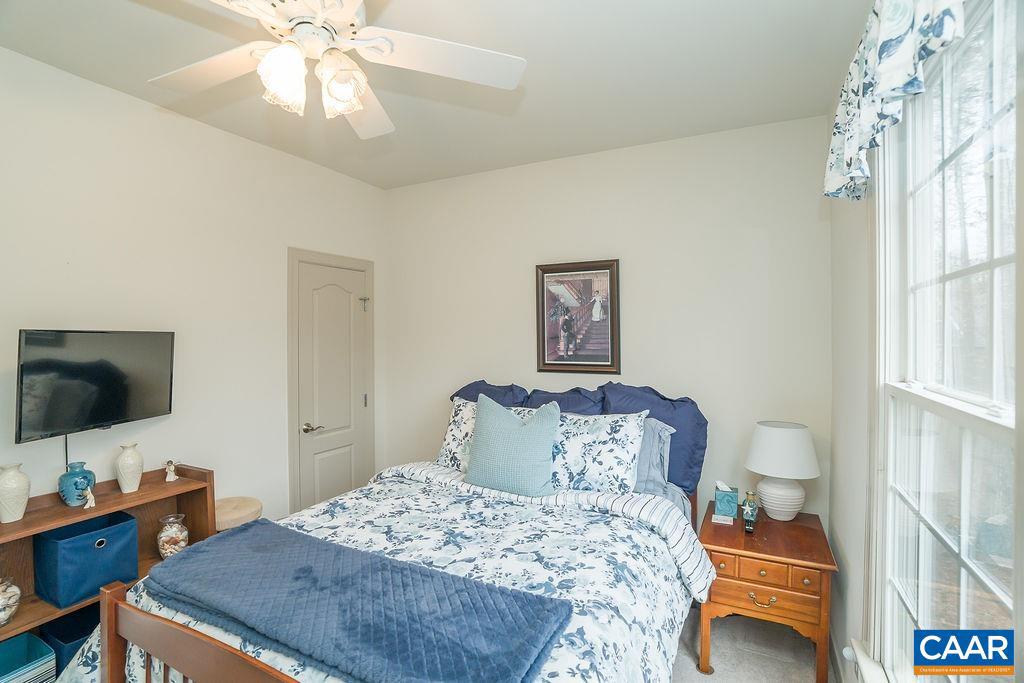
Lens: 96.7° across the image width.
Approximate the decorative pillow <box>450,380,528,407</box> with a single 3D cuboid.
[{"bbox_3d":[-0.140,0.600,3.155,0.610,0.600,0.200,0,-11,24],"label":"decorative pillow"}]

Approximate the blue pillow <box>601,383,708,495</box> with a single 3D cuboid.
[{"bbox_3d":[0.817,0.577,2.680,0.600,0.610,0.190,1,-11,27],"label":"blue pillow"}]

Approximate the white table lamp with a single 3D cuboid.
[{"bbox_3d":[1.420,0.676,2.395,0.345,0.485,0.345,0,1,24],"label":"white table lamp"}]

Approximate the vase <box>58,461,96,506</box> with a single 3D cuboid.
[{"bbox_3d":[-1.939,0.637,2.030,0.122,0.180,0.122,0,1,28],"label":"vase"}]

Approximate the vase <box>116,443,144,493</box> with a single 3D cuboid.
[{"bbox_3d":[-1.844,0.612,2.200,0.105,0.225,0.105,0,1,28],"label":"vase"}]

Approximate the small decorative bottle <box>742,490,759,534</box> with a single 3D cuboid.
[{"bbox_3d":[1.183,0.842,2.250,0.068,0.180,0.068,0,1,24],"label":"small decorative bottle"}]

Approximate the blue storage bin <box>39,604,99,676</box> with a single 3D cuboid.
[{"bbox_3d":[-1.809,1.326,1.970,0.250,0.265,0.260,0,1,28],"label":"blue storage bin"}]

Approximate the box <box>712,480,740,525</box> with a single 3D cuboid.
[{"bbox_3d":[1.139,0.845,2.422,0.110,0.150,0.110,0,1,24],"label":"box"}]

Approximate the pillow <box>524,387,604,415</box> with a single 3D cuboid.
[{"bbox_3d":[0.323,0.605,2.931,0.600,0.600,0.200,0,-11,24],"label":"pillow"}]

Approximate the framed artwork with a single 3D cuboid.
[{"bbox_3d":[0.455,-0.166,3.100,0.588,0.760,0.030,0,1,24],"label":"framed artwork"}]

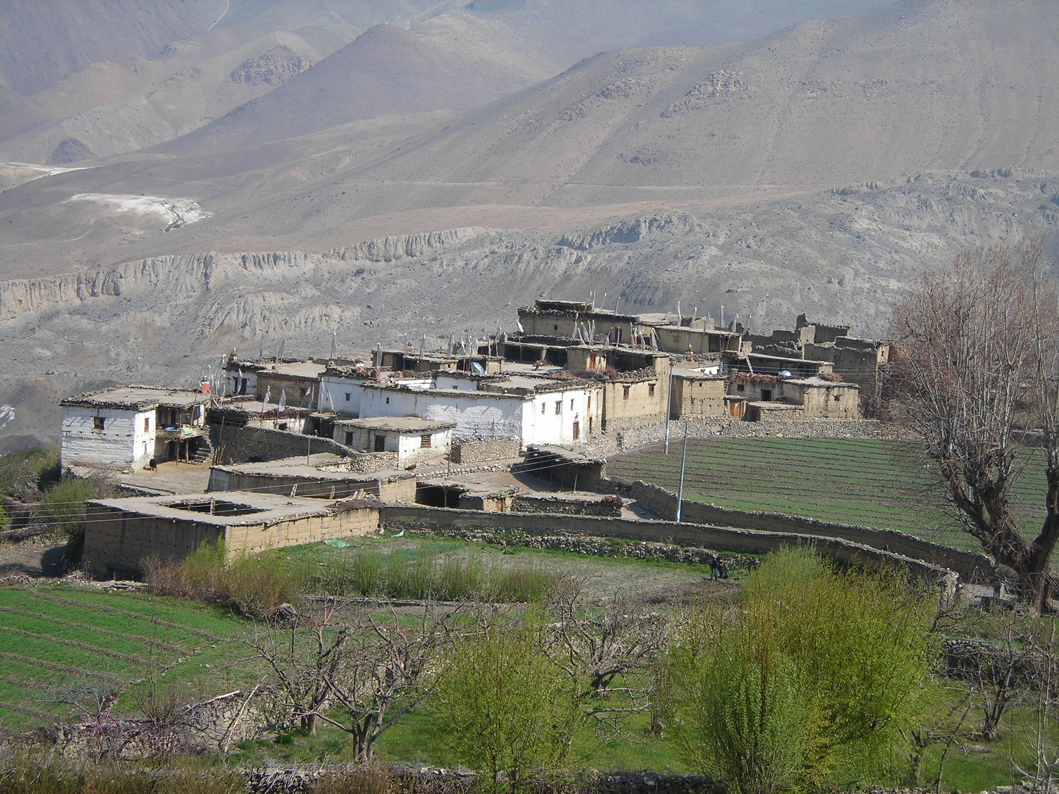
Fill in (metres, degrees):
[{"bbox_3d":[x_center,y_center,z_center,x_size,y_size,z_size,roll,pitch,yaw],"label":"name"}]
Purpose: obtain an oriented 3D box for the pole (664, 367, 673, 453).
[{"bbox_3d":[12.031,1.128,202.584,0.180,7.640,0.180,3,6,0],"label":"pole"}]

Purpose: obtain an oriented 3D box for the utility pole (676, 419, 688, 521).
[{"bbox_3d":[11.030,5.593,169.584,0.180,7.810,0.180,5,6,0],"label":"utility pole"}]

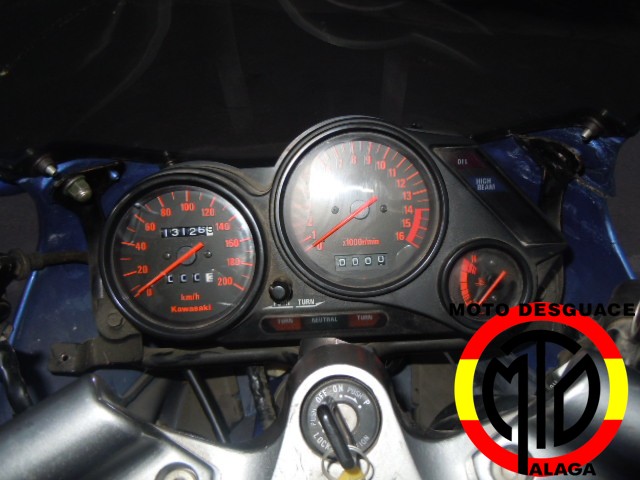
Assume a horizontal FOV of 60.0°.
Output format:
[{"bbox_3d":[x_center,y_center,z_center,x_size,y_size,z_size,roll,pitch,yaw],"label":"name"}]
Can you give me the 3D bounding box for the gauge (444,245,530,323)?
[{"bbox_3d":[0.086,0.023,0.288,0.047,0.018,0.047,-2,85,-1],"label":"gauge"}]

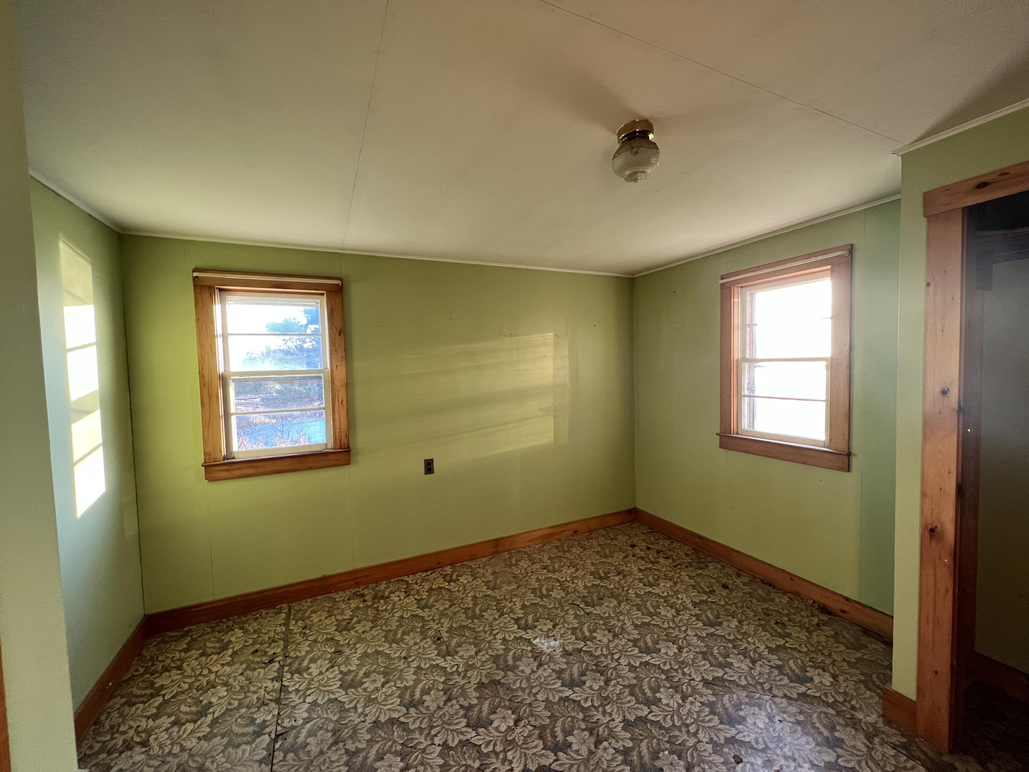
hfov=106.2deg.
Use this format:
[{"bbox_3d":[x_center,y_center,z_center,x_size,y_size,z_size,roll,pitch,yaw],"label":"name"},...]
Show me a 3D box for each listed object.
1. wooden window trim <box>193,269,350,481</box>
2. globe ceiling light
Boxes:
[{"bbox_3d":[-1.526,-0.075,2.495,0.815,1.272,0.120,-2,3,-24],"label":"wooden window trim"},{"bbox_3d":[0.442,-0.842,1.408,0.166,0.167,0.166,-1,2,0],"label":"globe ceiling light"}]

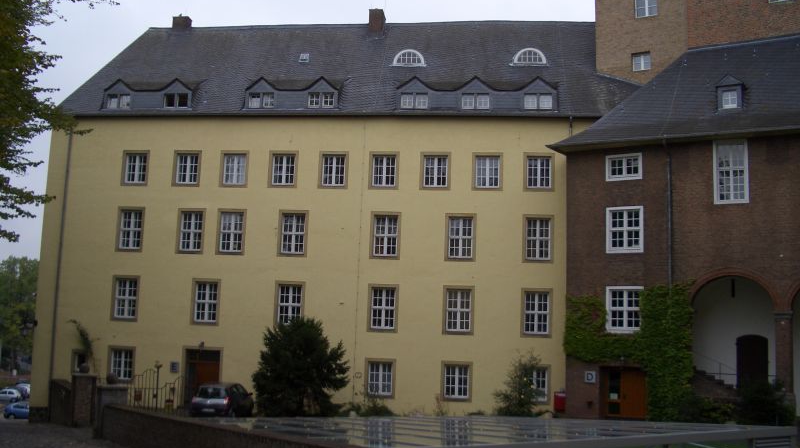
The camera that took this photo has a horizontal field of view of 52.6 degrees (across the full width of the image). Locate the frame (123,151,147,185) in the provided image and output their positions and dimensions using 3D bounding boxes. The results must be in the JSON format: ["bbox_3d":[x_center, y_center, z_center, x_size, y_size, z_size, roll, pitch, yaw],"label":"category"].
[{"bbox_3d":[-13.174,-2.775,40.442,1.120,1.540,0.150,1,-7,8],"label":"frame"}]

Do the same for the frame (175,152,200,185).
[{"bbox_3d":[-10.521,-2.724,40.067,1.120,1.540,0.150,1,-7,8],"label":"frame"}]

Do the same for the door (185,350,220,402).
[{"bbox_3d":[-9.279,7.260,38.198,1.589,2.575,0.200,1,-7,8],"label":"door"}]

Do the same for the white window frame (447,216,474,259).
[{"bbox_3d":[2.996,0.667,39.777,1.156,2.030,0.150,1,-7,8],"label":"white window frame"}]

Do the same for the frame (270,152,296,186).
[{"bbox_3d":[-5.795,-2.713,40.322,1.146,1.557,0.130,1,-7,8],"label":"frame"}]

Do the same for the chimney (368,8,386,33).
[{"bbox_3d":[-1.284,-11.584,47.148,0.875,1.465,1.100,1,-7,8],"label":"chimney"}]

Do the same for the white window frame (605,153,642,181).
[{"bbox_3d":[10.189,-2.575,36.764,1.647,1.180,0.130,-2,-8,33],"label":"white window frame"}]

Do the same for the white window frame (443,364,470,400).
[{"bbox_3d":[2.579,7.130,36.504,1.095,1.465,0.180,1,-7,8],"label":"white window frame"}]

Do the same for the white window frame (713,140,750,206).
[{"bbox_3d":[14.054,-2.213,34.327,1.377,2.749,0.150,-2,-8,32],"label":"white window frame"}]

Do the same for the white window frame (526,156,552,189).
[{"bbox_3d":[6.610,-2.468,38.494,1.135,1.537,0.130,1,-7,8],"label":"white window frame"}]

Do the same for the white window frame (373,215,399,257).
[{"bbox_3d":[-0.693,0.582,40.274,1.179,2.028,0.150,1,-7,8],"label":"white window frame"}]

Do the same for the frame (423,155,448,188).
[{"bbox_3d":[1.729,-2.566,39.213,1.146,1.548,0.130,1,-7,8],"label":"frame"}]

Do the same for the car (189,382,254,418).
[{"bbox_3d":[-7.950,7.950,36.850,1.680,1.440,3.900,1,-7,8],"label":"car"}]

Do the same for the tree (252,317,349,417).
[{"bbox_3d":[-4.592,6.577,36.320,4.300,4.860,4.100,1,-7,8],"label":"tree"}]

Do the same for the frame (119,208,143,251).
[{"bbox_3d":[-13.108,0.322,39.432,1.133,1.920,0.180,1,-7,8],"label":"frame"}]

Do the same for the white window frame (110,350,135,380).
[{"bbox_3d":[-13.470,6.854,39.237,1.120,1.470,0.150,1,-7,8],"label":"white window frame"}]

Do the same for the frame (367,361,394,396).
[{"bbox_3d":[-0.938,7.334,38.398,1.141,1.525,0.130,1,-7,8],"label":"frame"}]

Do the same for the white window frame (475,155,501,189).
[{"bbox_3d":[4.089,-2.398,37.478,1.084,1.529,0.180,1,-7,8],"label":"white window frame"}]

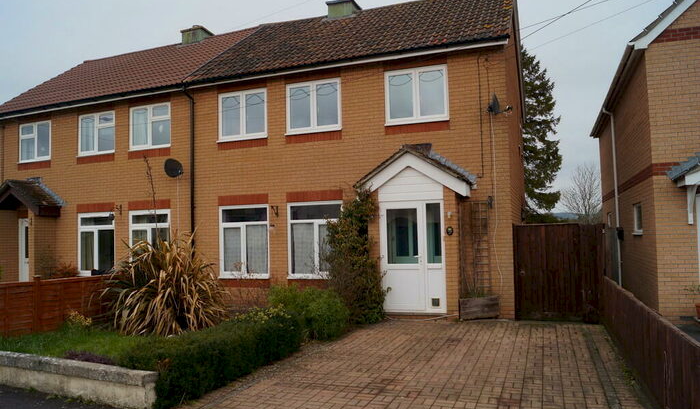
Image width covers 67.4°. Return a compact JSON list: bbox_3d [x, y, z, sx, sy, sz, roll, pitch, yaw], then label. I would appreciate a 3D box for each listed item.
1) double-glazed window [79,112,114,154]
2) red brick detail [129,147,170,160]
[{"bbox_3d":[-6.578,-1.822,13.638,1.264,1.098,0.100,-2,-4,23],"label":"double-glazed window"},{"bbox_3d":[-4.972,-1.267,13.025,1.321,0.213,0.100,-3,-3,22],"label":"red brick detail"}]

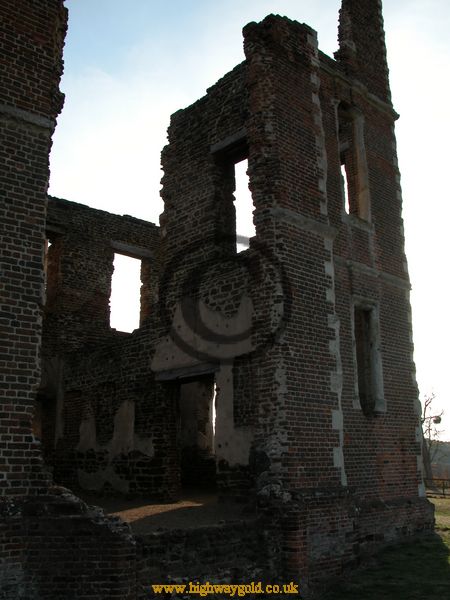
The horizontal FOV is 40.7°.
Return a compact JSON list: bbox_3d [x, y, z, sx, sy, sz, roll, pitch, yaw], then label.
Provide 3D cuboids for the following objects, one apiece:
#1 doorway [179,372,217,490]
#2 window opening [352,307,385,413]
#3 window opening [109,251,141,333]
[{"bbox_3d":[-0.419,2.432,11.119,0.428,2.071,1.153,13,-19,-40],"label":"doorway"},{"bbox_3d":[2.514,1.112,11.315,0.806,1.989,0.380,13,-20,-42],"label":"window opening"},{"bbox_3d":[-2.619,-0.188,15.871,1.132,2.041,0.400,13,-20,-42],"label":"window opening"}]

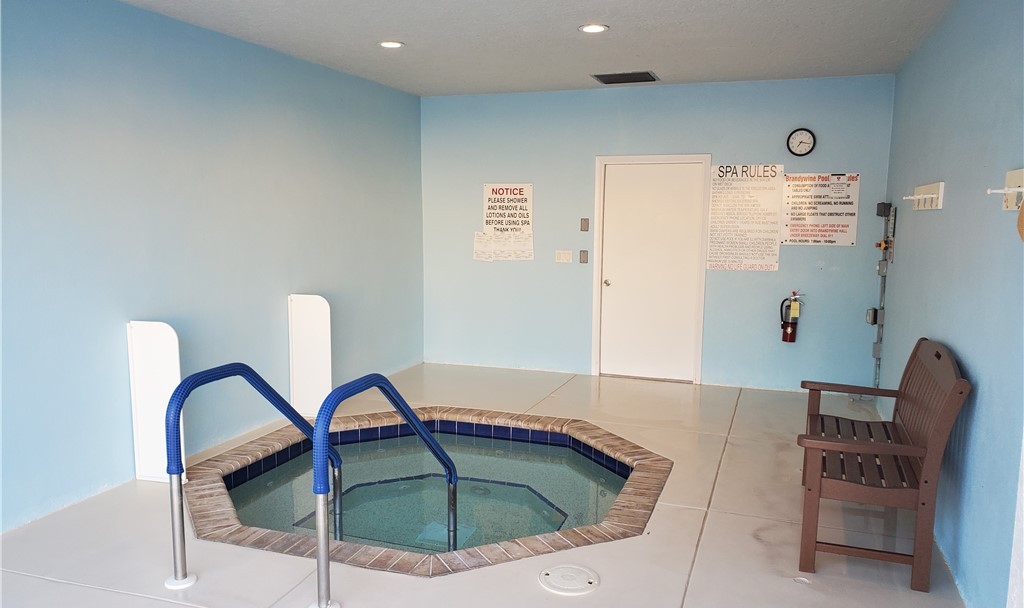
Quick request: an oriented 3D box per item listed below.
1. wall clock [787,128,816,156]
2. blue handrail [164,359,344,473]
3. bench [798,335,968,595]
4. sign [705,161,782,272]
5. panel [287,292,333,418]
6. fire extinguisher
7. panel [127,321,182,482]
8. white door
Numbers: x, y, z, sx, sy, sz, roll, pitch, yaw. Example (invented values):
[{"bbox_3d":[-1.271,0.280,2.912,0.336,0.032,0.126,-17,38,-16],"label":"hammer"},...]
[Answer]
[{"bbox_3d":[2.504,-1.393,6.642,0.237,0.237,0.040,3,7,19],"label":"wall clock"},{"bbox_3d":[-1.209,0.626,3.788,0.075,0.763,1.266,3,8,21],"label":"blue handrail"},{"bbox_3d":[1.771,0.666,3.836,0.648,0.994,1.185,3,8,21],"label":"bench"},{"bbox_3d":[2.083,-0.767,6.879,0.618,0.939,0.020,3,7,19],"label":"sign"},{"bbox_3d":[-1.530,0.407,5.907,0.362,0.949,0.035,2,7,16],"label":"panel"},{"bbox_3d":[2.462,0.119,6.766,0.181,0.457,0.151,3,7,19],"label":"fire extinguisher"},{"bbox_3d":[-2.047,0.580,4.471,0.362,0.949,0.035,2,7,16],"label":"panel"},{"bbox_3d":[1.290,-0.320,7.235,1.060,2.114,0.070,3,7,19],"label":"white door"}]

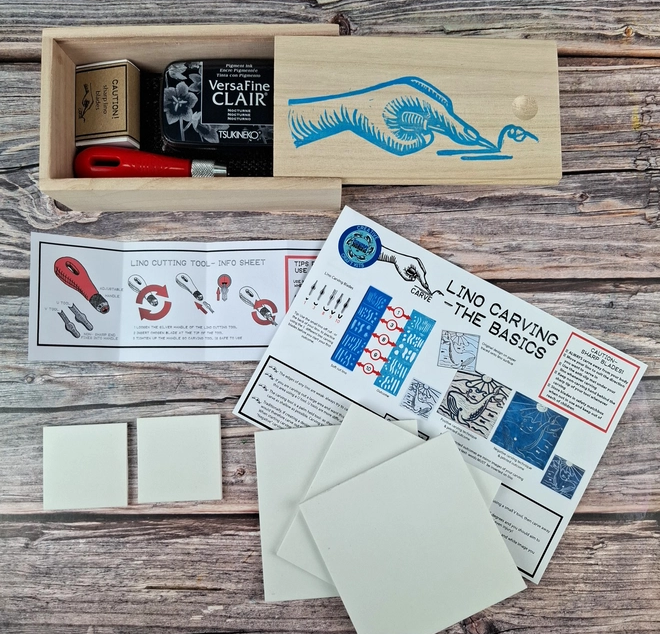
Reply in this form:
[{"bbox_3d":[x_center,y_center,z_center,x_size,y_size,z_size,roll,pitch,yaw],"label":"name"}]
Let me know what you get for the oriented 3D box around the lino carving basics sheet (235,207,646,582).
[{"bbox_3d":[0.068,0.044,0.358,0.210,0.005,0.148,28,86,3],"label":"lino carving basics sheet"}]

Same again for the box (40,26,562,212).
[{"bbox_3d":[-0.016,-0.117,0.353,0.295,0.044,0.096,0,85,1],"label":"box"}]

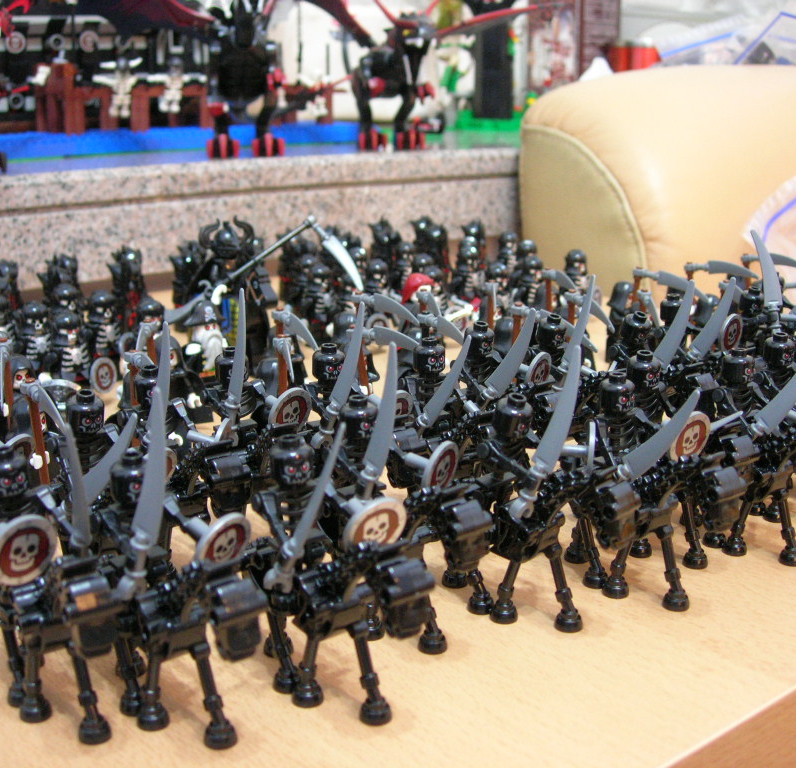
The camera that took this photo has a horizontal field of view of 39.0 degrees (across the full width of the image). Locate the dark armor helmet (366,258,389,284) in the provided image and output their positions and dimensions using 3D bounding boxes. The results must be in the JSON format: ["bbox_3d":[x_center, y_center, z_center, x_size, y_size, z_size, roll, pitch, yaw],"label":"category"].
[{"bbox_3d":[-0.012,-0.068,0.685,0.013,0.013,0.013,-11,20,-32],"label":"dark armor helmet"}]

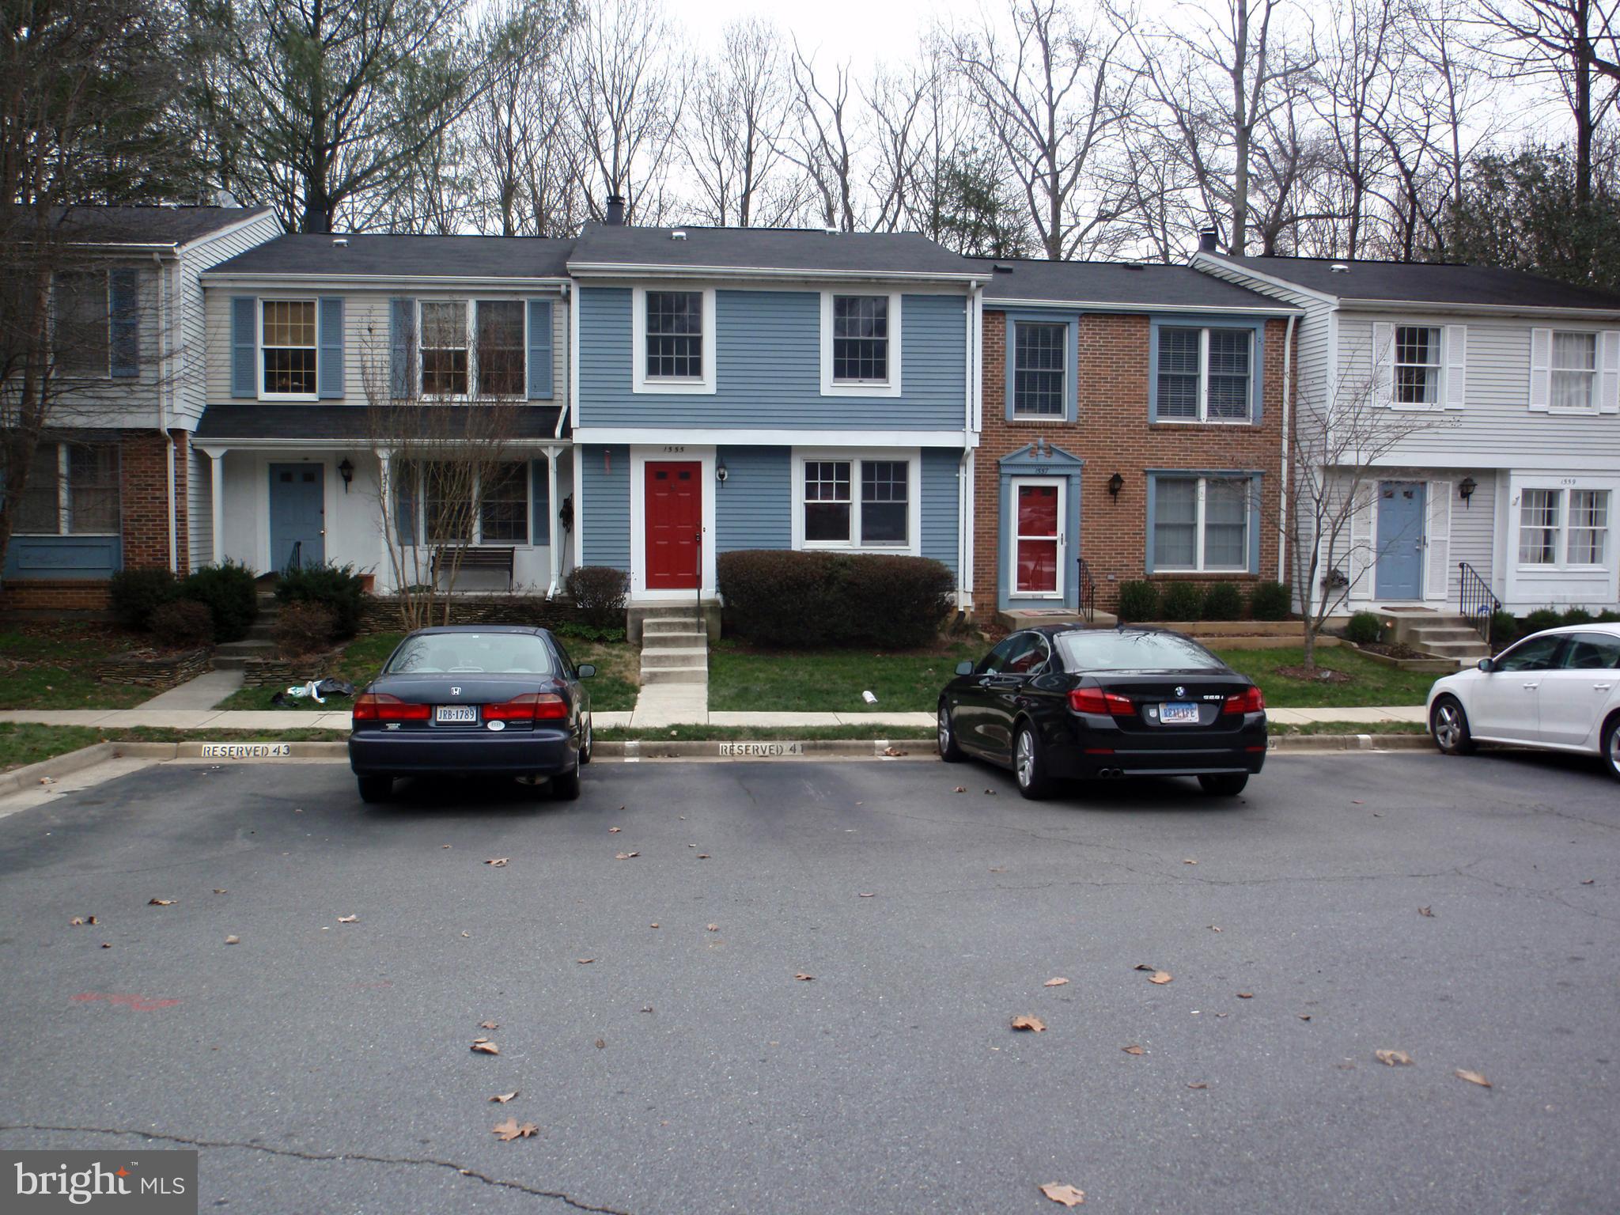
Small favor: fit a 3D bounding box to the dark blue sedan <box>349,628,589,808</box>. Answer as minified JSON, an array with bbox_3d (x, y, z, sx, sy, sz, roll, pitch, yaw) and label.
[{"bbox_3d":[-2.974,0.900,12.173,1.800,1.440,4.790,0,-1,-8],"label":"dark blue sedan"}]

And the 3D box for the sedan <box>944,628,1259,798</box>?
[{"bbox_3d":[2.520,0.888,12.380,1.880,1.464,4.900,0,0,-7],"label":"sedan"}]

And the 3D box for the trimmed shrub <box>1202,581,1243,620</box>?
[{"bbox_3d":[6.922,-0.106,21.950,0.640,0.640,0.630,0,4,-5],"label":"trimmed shrub"}]

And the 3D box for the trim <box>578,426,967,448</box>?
[{"bbox_3d":[-0.491,-2.617,20.170,6.198,0.235,0.060,0,3,-6],"label":"trim"}]

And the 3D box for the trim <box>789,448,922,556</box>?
[{"bbox_3d":[0.729,-1.681,20.850,2.110,1.720,0.060,0,4,-6],"label":"trim"}]

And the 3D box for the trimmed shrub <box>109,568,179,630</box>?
[{"bbox_3d":[-9.780,-0.126,19.350,1.000,0.906,1.000,0,3,-6],"label":"trimmed shrub"}]

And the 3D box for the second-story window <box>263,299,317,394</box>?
[{"bbox_3d":[-8.177,-4.079,20.600,0.825,1.510,0.120,0,4,-5],"label":"second-story window"}]

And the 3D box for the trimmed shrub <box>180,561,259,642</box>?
[{"bbox_3d":[-8.705,-0.065,19.300,1.170,1.200,1.150,0,4,-6],"label":"trimmed shrub"}]

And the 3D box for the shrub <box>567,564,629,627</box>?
[{"bbox_3d":[-3.171,-0.170,19.600,0.930,0.920,0.930,0,4,-5],"label":"shrub"}]

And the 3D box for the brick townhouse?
[{"bbox_3d":[4.942,-3.444,26.364,5.750,6.750,8.800,0,4,-6],"label":"brick townhouse"}]

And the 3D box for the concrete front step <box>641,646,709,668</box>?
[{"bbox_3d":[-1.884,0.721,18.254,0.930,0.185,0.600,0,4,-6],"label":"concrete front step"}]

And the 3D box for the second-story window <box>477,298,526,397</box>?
[{"bbox_3d":[-4.971,-4.178,21.050,0.760,1.530,0.090,0,4,-6],"label":"second-story window"}]

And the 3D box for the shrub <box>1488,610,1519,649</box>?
[{"bbox_3d":[11.009,0.352,20.800,0.520,0.600,0.550,0,4,-5],"label":"shrub"}]

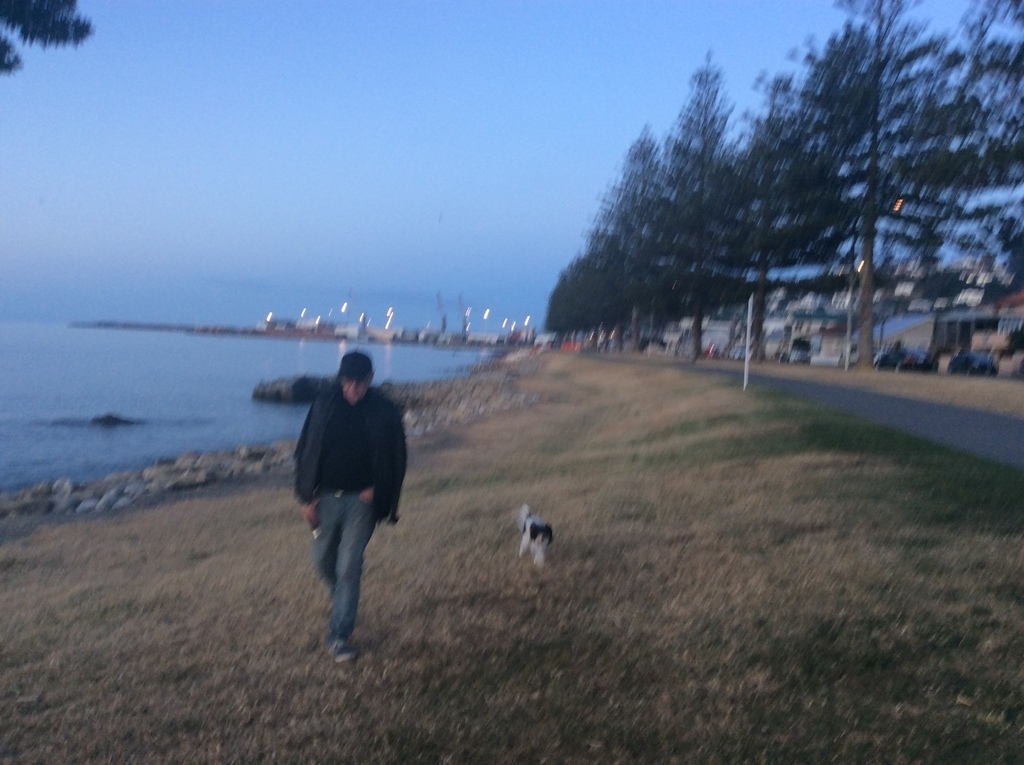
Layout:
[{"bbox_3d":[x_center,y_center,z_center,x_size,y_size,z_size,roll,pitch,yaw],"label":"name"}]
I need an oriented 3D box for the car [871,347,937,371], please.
[{"bbox_3d":[22.139,-1.334,53.500,1.720,1.450,4.400,3,2,1],"label":"car"}]

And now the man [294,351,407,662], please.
[{"bbox_3d":[-0.909,0.679,5.420,0.640,1.730,0.520,2,2,-6],"label":"man"}]

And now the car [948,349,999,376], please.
[{"bbox_3d":[24.773,-1.058,51.000,1.700,1.430,4.200,3,2,9],"label":"car"}]

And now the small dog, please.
[{"bbox_3d":[0.164,1.140,7.100,0.190,0.430,0.480,2,2,-14],"label":"small dog"}]

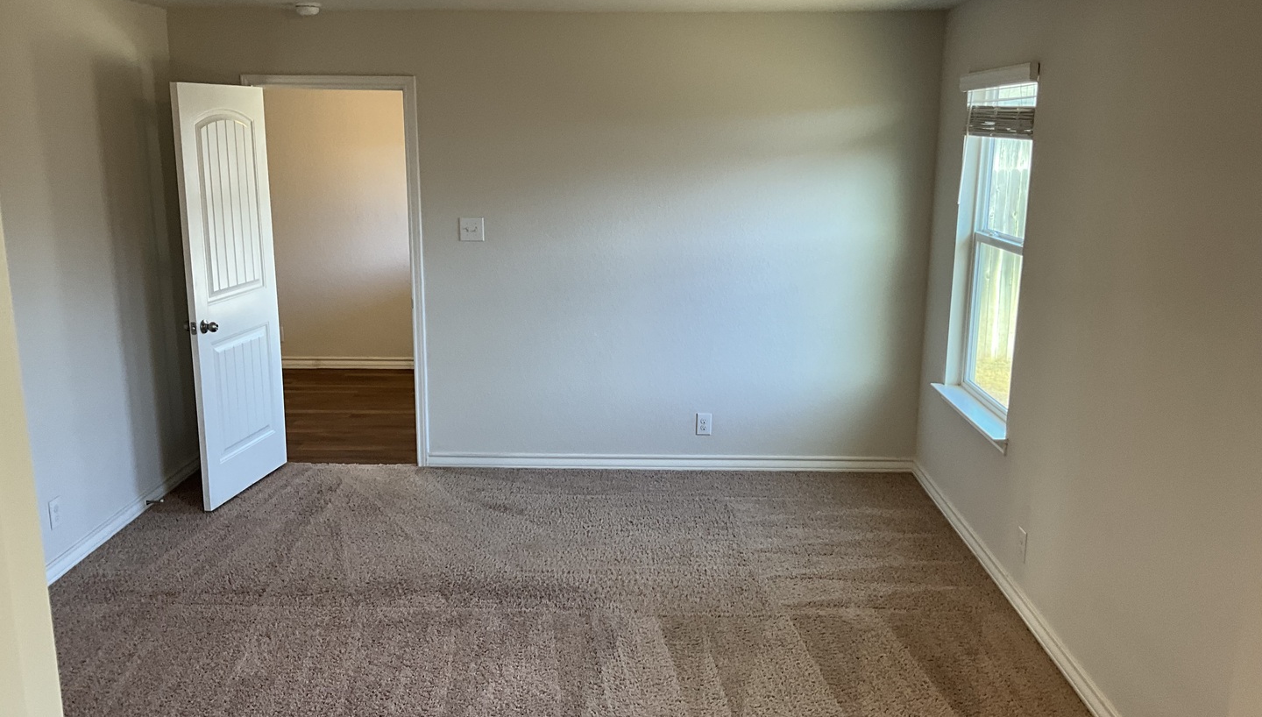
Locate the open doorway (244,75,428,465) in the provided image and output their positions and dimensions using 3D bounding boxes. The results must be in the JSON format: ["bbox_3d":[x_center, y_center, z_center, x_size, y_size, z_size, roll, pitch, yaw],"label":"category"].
[{"bbox_3d":[-1.575,-0.440,5.751,0.908,2.118,0.130,1,13,1],"label":"open doorway"}]

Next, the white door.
[{"bbox_3d":[-2.002,-0.327,5.343,0.042,2.030,0.775,2,13,9],"label":"white door"}]

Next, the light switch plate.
[{"bbox_3d":[-0.848,-0.685,5.626,0.125,0.123,0.009,1,13,1],"label":"light switch plate"}]

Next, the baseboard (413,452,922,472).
[{"bbox_3d":[0.220,0.584,5.884,2.696,0.082,0.016,1,13,1],"label":"baseboard"}]

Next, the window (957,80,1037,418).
[{"bbox_3d":[1.627,-0.495,4.642,0.090,1.485,0.940,1,13,1],"label":"window"}]

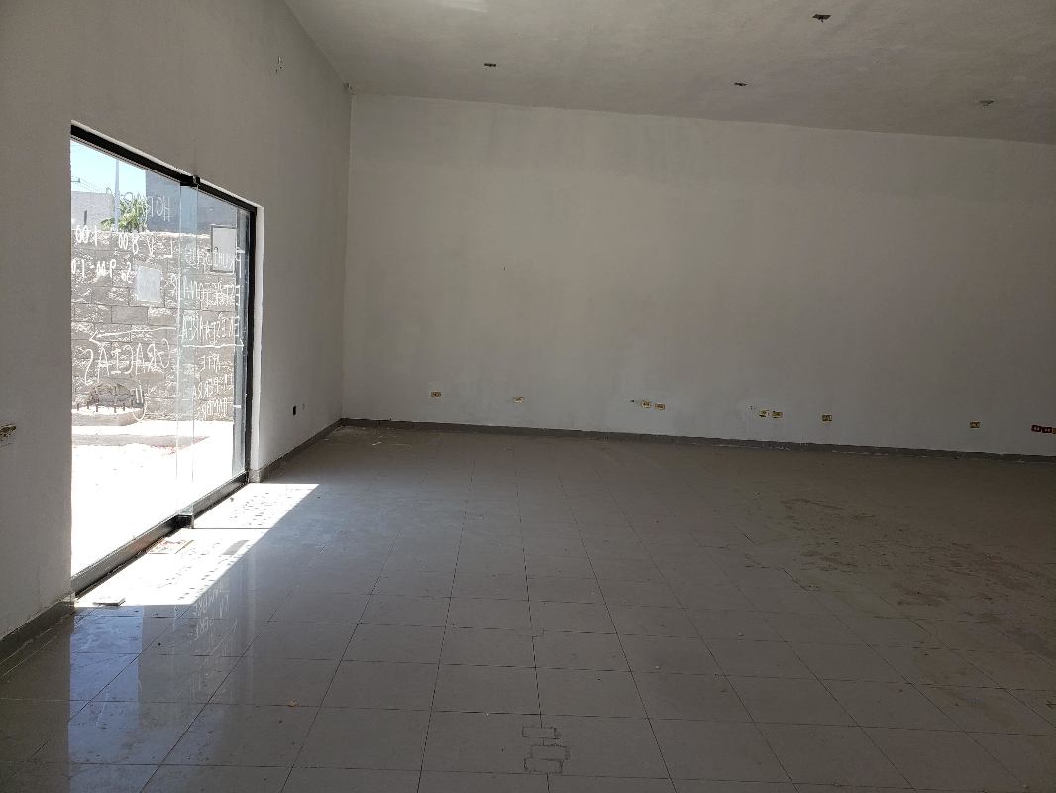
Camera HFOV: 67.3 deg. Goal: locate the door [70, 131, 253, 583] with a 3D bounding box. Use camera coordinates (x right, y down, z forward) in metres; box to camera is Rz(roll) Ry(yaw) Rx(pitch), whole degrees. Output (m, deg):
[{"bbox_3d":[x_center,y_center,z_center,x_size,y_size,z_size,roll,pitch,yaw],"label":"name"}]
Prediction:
[{"bbox_3d":[-2.356,-0.298,5.364,0.080,2.323,3.067,3,6,-2],"label":"door"}]

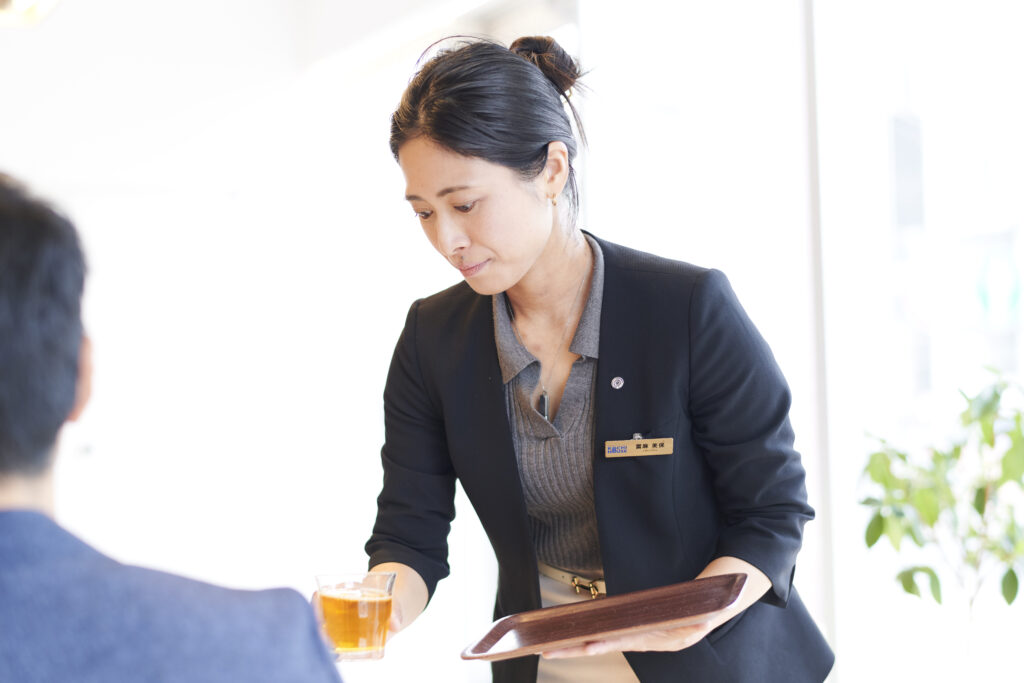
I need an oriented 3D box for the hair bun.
[{"bbox_3d":[0.035,-0.293,1.750,0.077,0.062,0.075,-2,-2,37],"label":"hair bun"}]

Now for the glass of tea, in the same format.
[{"bbox_3d":[-0.150,0.266,1.590,0.079,0.080,0.079,-2,-1,0],"label":"glass of tea"}]

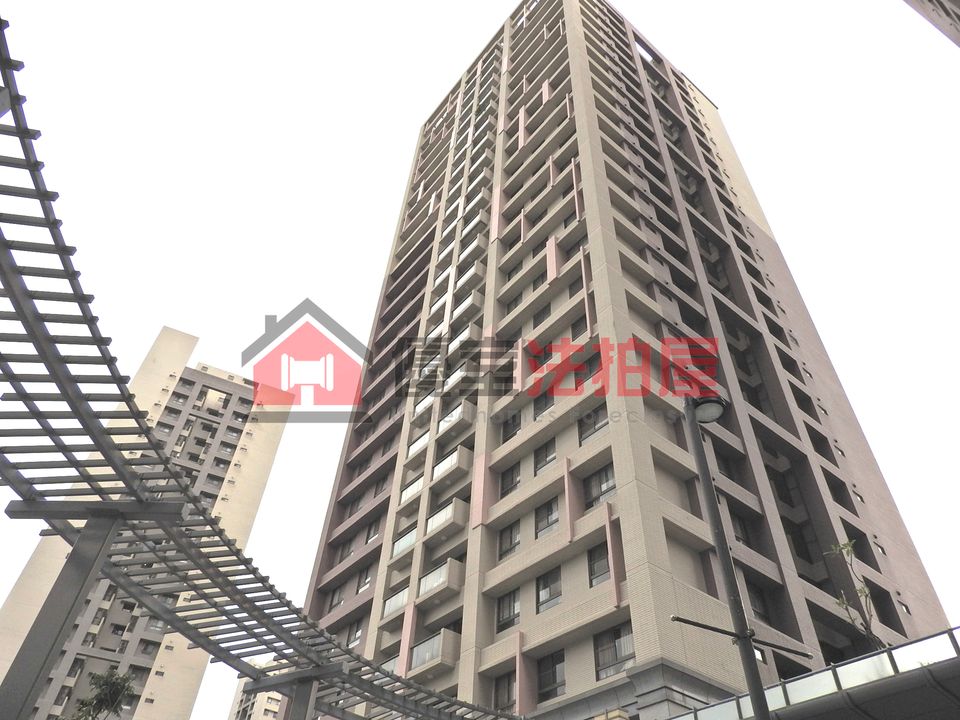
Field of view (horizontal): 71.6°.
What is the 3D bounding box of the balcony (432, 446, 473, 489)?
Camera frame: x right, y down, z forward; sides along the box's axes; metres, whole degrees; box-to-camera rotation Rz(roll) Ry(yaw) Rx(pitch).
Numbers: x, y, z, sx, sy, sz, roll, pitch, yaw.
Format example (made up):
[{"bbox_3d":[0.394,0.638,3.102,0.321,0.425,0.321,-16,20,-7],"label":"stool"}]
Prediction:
[{"bbox_3d":[-1.440,5.901,35.448,1.000,1.393,2.543,31,-51,-24],"label":"balcony"}]

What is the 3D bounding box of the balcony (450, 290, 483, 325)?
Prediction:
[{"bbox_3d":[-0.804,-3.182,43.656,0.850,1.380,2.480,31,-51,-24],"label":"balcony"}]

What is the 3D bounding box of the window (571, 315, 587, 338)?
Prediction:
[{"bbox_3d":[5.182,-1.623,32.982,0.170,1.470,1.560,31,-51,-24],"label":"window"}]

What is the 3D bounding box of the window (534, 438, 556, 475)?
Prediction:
[{"bbox_3d":[3.035,4.493,30.765,0.160,1.496,1.439,31,-51,-24],"label":"window"}]

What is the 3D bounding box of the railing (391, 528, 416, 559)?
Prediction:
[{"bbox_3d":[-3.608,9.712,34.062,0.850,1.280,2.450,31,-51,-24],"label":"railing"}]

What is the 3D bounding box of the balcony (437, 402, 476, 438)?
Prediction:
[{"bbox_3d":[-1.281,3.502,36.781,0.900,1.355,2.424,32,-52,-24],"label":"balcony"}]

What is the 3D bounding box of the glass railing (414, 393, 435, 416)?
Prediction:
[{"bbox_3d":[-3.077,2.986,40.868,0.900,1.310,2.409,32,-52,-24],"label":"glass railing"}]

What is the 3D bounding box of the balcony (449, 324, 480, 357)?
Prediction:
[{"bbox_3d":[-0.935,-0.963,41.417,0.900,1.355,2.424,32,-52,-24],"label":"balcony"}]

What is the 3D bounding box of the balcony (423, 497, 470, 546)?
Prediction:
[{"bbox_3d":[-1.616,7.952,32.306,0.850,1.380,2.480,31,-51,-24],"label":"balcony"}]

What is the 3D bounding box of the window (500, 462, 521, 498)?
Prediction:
[{"bbox_3d":[1.506,5.816,32.144,0.160,1.520,1.374,31,-51,-24],"label":"window"}]

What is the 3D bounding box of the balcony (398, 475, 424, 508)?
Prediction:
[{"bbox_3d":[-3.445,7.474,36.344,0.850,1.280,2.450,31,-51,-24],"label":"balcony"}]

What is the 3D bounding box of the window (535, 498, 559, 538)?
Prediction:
[{"bbox_3d":[2.879,6.767,28.416,0.160,1.520,1.439,31,-51,-24],"label":"window"}]

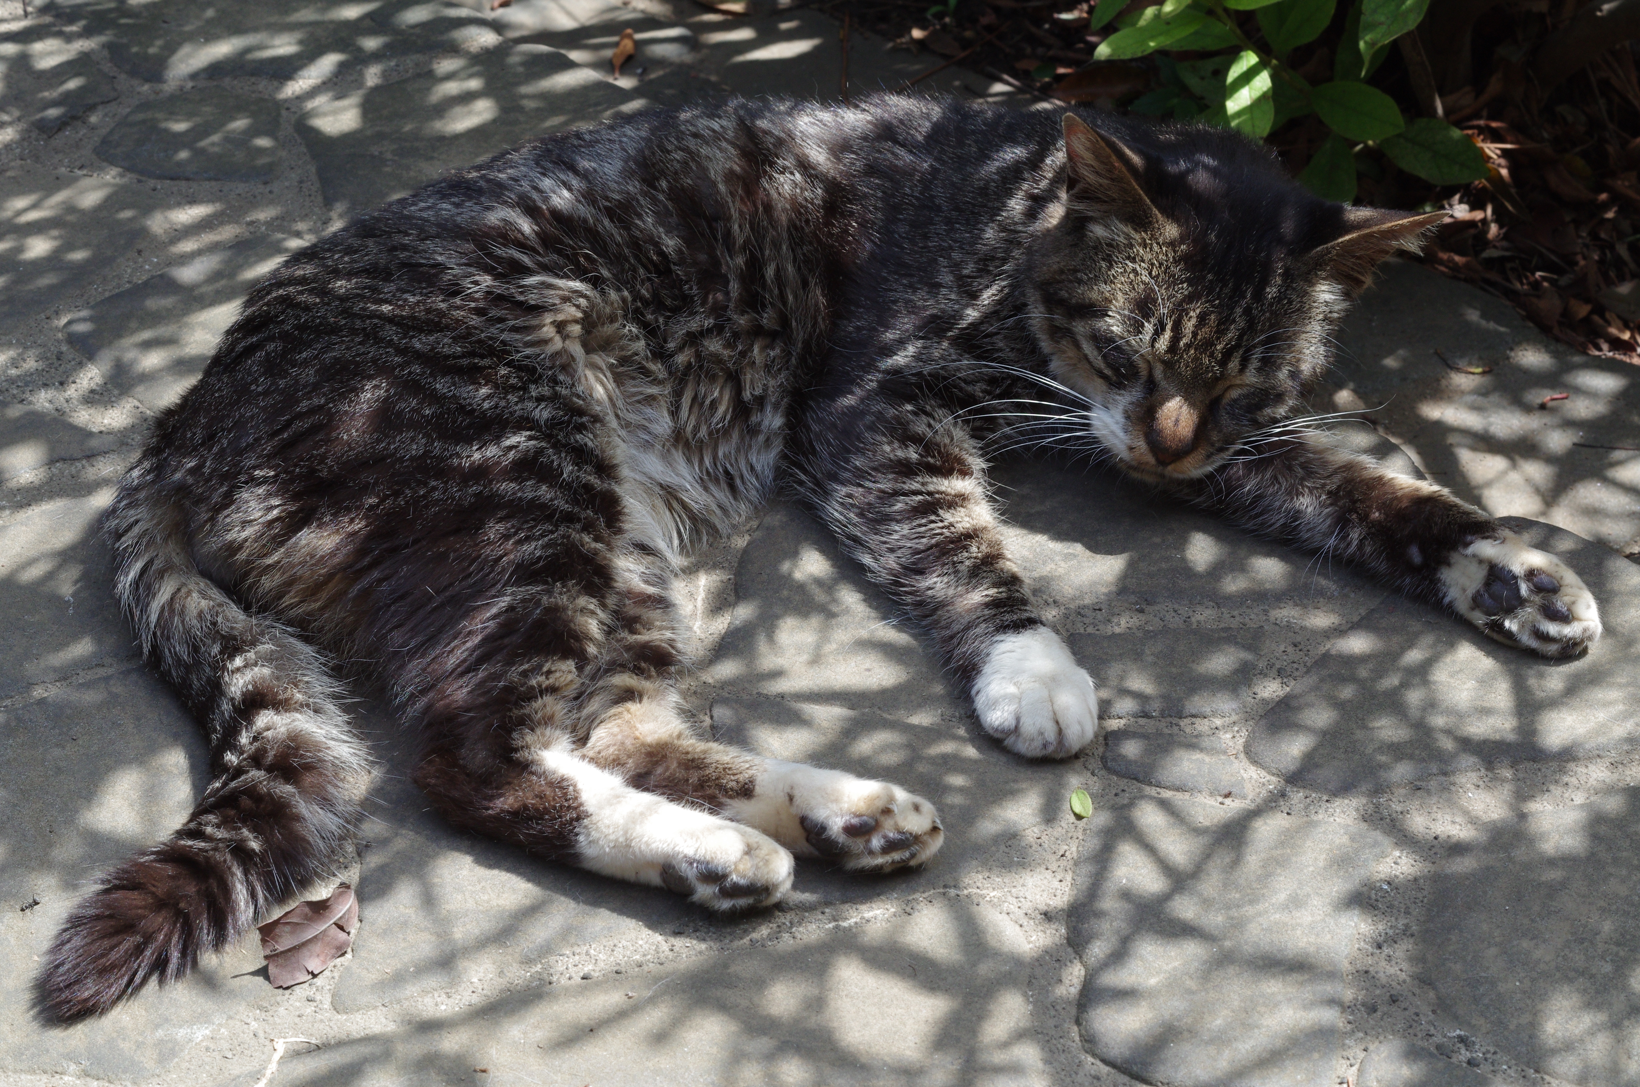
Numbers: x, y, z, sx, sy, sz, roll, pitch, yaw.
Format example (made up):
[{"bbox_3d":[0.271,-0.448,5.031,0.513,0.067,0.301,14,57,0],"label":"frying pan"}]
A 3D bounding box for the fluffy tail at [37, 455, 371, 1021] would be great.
[{"bbox_3d":[-0.189,0.057,1.079,0.100,0.055,0.220,0,38,0],"label":"fluffy tail"}]

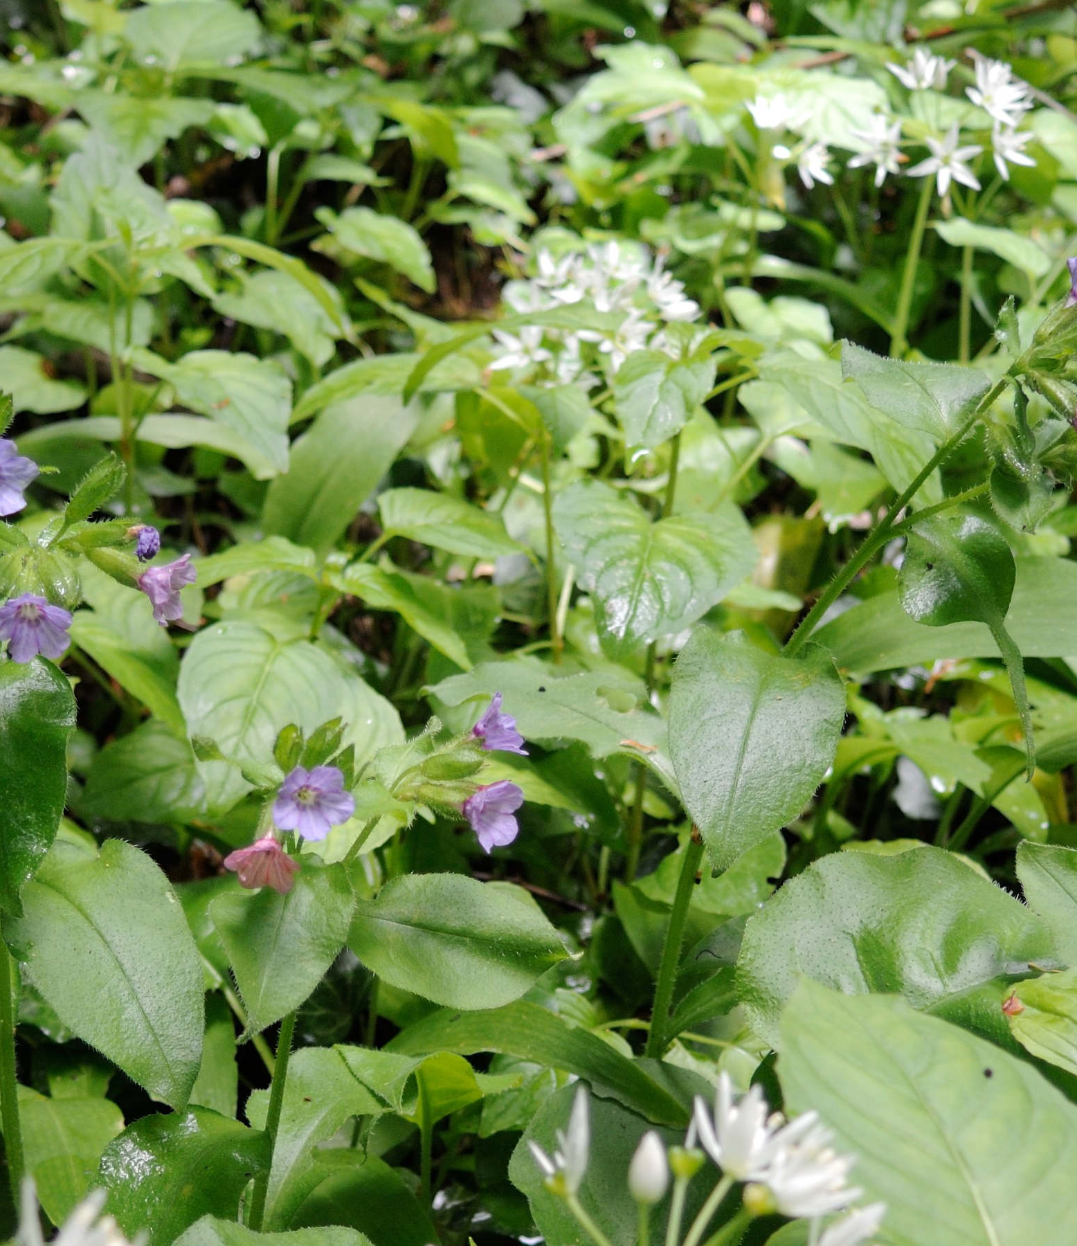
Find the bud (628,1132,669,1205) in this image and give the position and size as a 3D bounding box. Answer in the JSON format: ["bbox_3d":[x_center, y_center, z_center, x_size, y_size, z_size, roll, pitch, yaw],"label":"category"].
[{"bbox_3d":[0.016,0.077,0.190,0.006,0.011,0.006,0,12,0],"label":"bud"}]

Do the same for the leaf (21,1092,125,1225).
[{"bbox_3d":[-0.129,0.147,0.370,0.031,0.012,0.042,-9,51,-12],"label":"leaf"}]

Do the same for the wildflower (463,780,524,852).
[{"bbox_3d":[-0.009,0.039,0.272,0.012,0.014,0.013,-10,7,38],"label":"wildflower"}]

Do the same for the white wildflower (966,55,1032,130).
[{"bbox_3d":[0.140,-0.162,0.410,0.020,0.021,0.015,16,0,22],"label":"white wildflower"}]

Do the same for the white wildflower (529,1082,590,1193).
[{"bbox_3d":[0.003,0.075,0.195,0.009,0.015,0.009,-2,18,12],"label":"white wildflower"}]

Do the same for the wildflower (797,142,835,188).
[{"bbox_3d":[0.087,-0.143,0.420,0.011,0.015,0.013,24,38,35],"label":"wildflower"}]

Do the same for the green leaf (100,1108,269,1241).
[{"bbox_3d":[-0.079,0.123,0.303,0.035,0.013,0.032,-16,44,-18],"label":"green leaf"}]

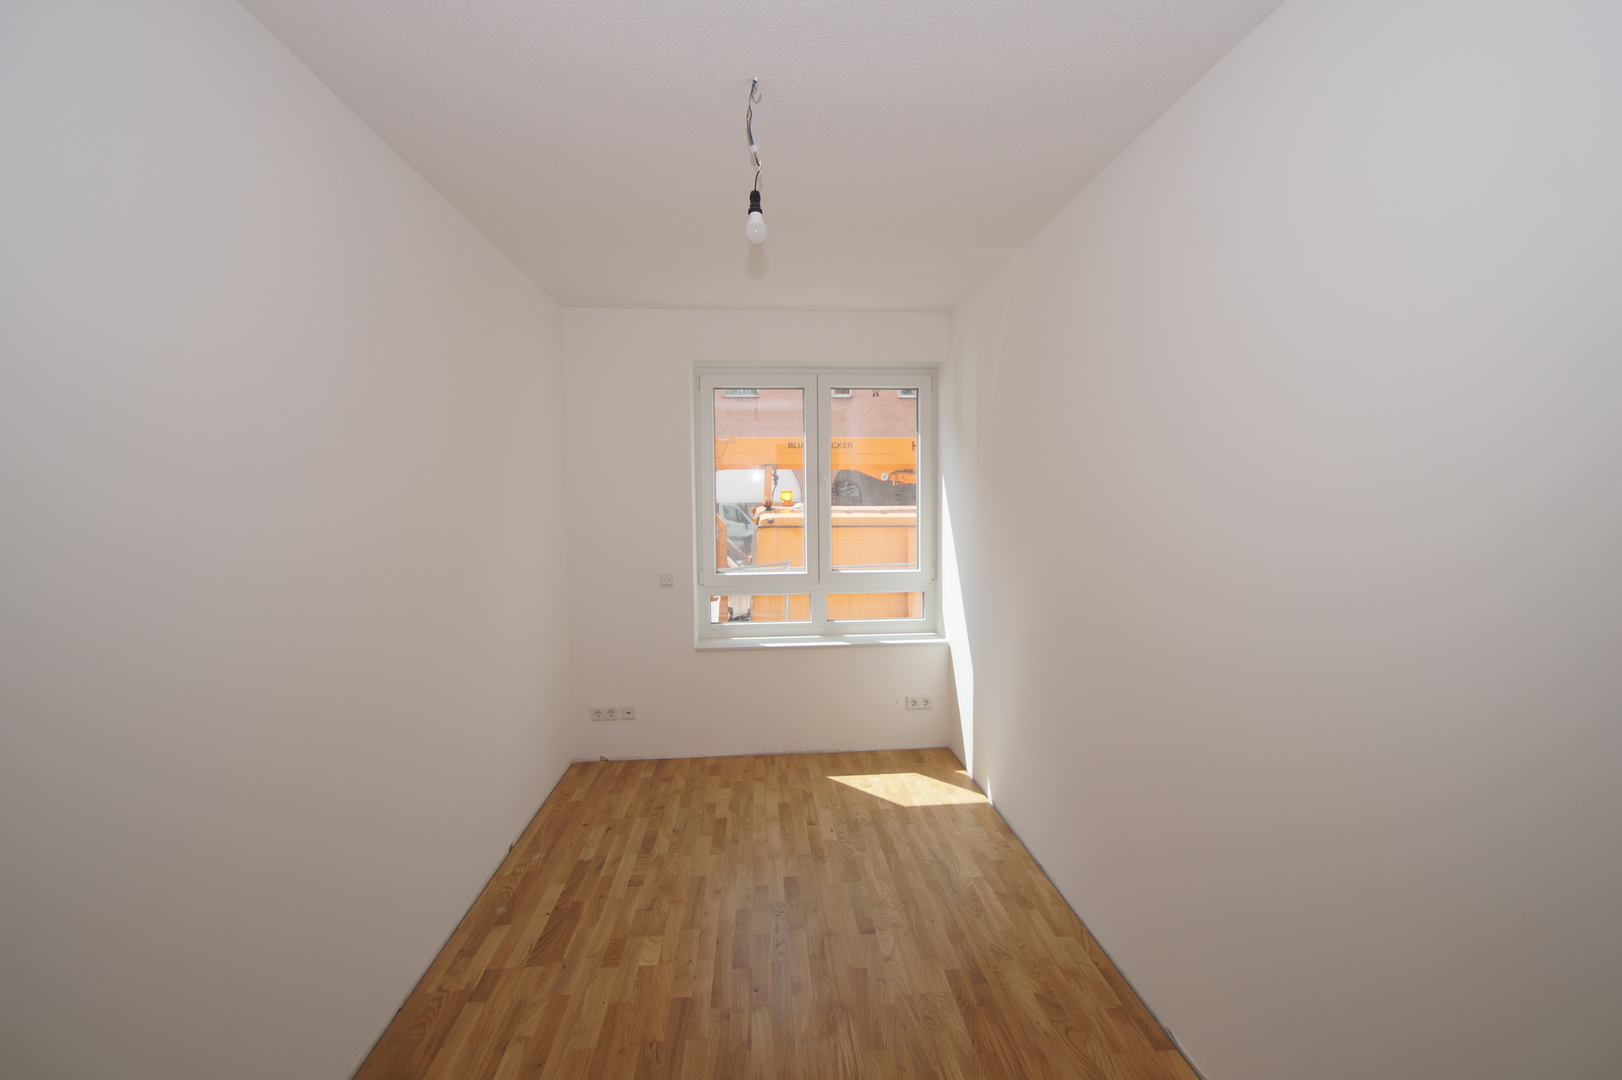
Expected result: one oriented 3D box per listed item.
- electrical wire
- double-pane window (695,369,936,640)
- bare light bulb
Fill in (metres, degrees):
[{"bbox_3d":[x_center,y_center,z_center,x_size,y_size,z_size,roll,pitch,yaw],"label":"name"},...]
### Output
[{"bbox_3d":[-0.142,-1.005,1.679,0.037,0.269,0.034,-1,4,-4],"label":"electrical wire"},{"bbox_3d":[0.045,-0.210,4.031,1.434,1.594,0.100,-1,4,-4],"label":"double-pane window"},{"bbox_3d":[-0.136,-0.808,1.692,0.054,0.132,0.054,-1,4,-4],"label":"bare light bulb"}]

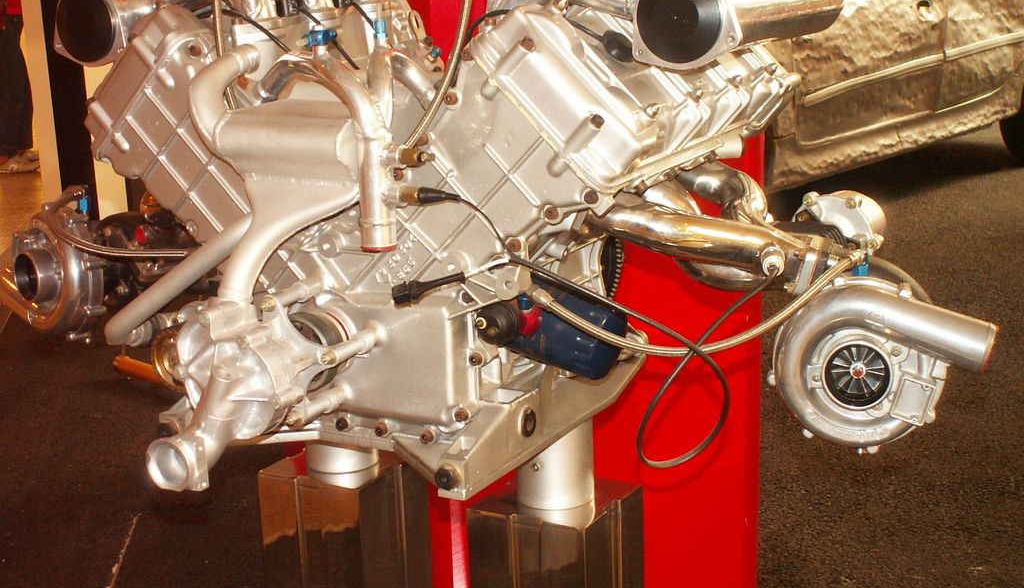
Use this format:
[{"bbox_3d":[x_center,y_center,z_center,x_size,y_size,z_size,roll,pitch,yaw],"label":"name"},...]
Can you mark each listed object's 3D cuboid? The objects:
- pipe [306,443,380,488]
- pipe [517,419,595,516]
[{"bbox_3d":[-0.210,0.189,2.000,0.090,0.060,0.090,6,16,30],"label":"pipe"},{"bbox_3d":[0.050,0.195,1.845,0.090,0.100,0.090,-2,14,1],"label":"pipe"}]

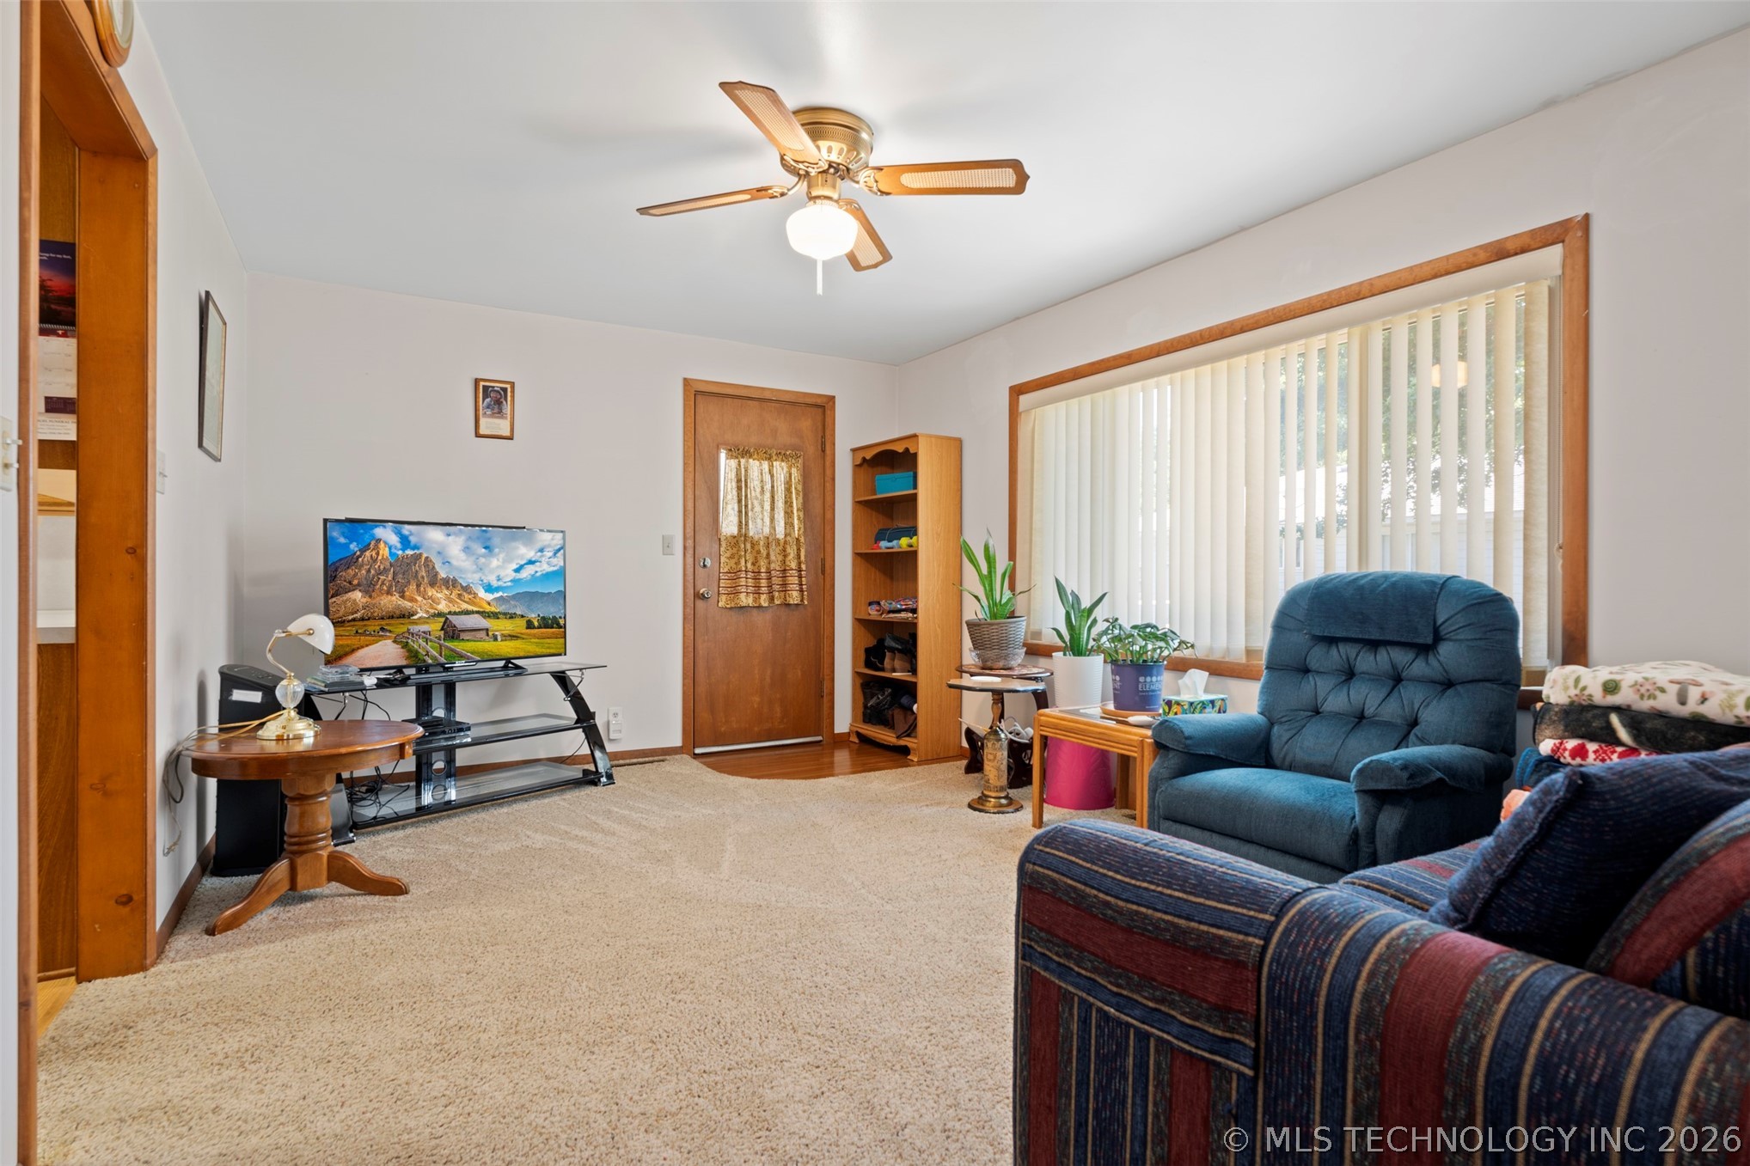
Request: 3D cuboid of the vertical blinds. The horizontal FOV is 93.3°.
[{"bbox_3d":[1.382,-0.299,3.367,0.080,1.180,2.256,0,0,-32],"label":"vertical blinds"}]

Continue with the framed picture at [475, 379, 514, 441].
[{"bbox_3d":[-1.924,-0.880,4.191,0.180,0.299,0.020,0,0,-29],"label":"framed picture"}]

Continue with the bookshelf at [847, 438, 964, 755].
[{"bbox_3d":[0.176,0.080,4.848,0.305,1.780,0.670,0,0,-34],"label":"bookshelf"}]

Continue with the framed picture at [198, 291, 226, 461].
[{"bbox_3d":[-2.265,-0.691,2.830,0.022,0.510,0.360,2,-1,-32],"label":"framed picture"}]

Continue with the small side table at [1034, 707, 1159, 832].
[{"bbox_3d":[1.033,0.748,3.199,0.570,0.460,0.600,0,0,-32],"label":"small side table"}]

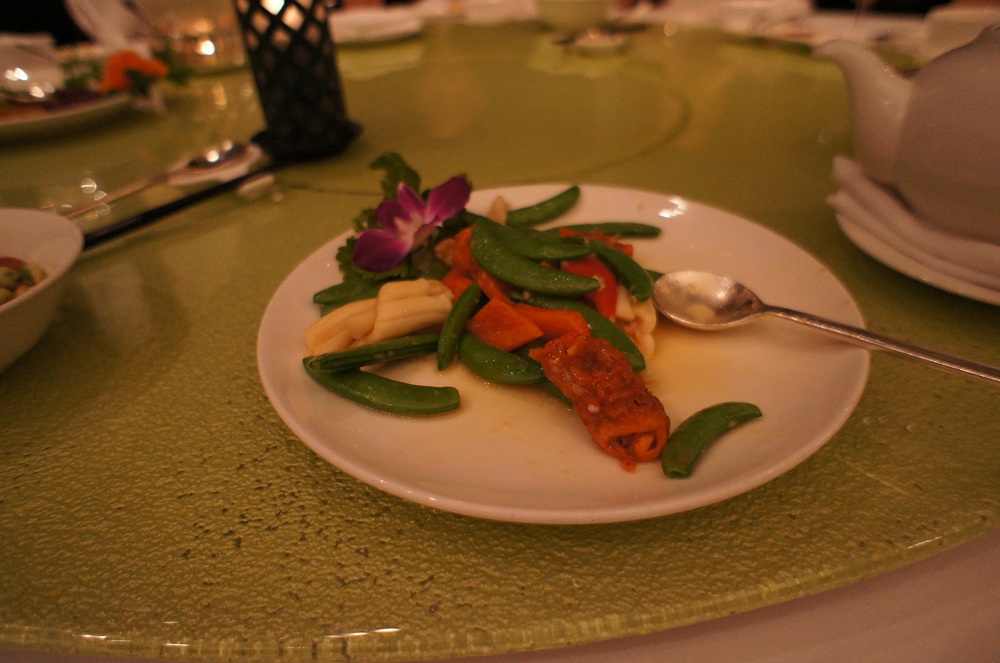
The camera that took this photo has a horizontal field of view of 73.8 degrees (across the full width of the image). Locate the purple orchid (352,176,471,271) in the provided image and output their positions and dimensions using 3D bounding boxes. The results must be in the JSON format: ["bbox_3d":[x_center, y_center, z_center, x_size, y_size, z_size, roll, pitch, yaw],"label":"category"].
[{"bbox_3d":[-0.046,-0.056,0.350,0.052,0.042,0.055,5,35,11],"label":"purple orchid"}]

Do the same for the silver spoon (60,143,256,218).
[{"bbox_3d":[-0.263,-0.104,0.486,0.042,0.025,0.180,27,45,36],"label":"silver spoon"}]

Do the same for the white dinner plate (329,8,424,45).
[{"bbox_3d":[-0.232,-0.453,0.990,0.240,0.021,0.240,-3,35,0],"label":"white dinner plate"}]

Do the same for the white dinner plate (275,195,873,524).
[{"bbox_3d":[0.026,-0.007,0.323,0.270,0.028,0.270,-2,35,1],"label":"white dinner plate"}]

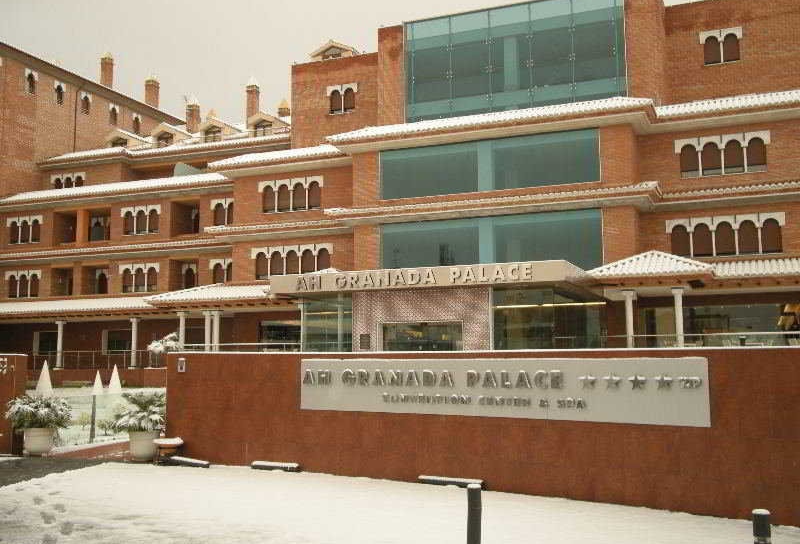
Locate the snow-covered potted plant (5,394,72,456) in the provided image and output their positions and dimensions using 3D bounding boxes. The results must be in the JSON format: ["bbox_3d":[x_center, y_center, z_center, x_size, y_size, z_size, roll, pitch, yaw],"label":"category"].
[{"bbox_3d":[-6.511,2.756,15.400,1.200,1.100,1.150,-3,-7,25],"label":"snow-covered potted plant"}]

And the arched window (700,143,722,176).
[{"bbox_3d":[12.459,-4.498,34.120,0.731,1.366,0.180,-3,-8,21],"label":"arched window"}]

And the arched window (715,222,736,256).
[{"bbox_3d":[12.619,-1.259,33.135,0.740,1.340,0.200,-3,-7,21],"label":"arched window"}]

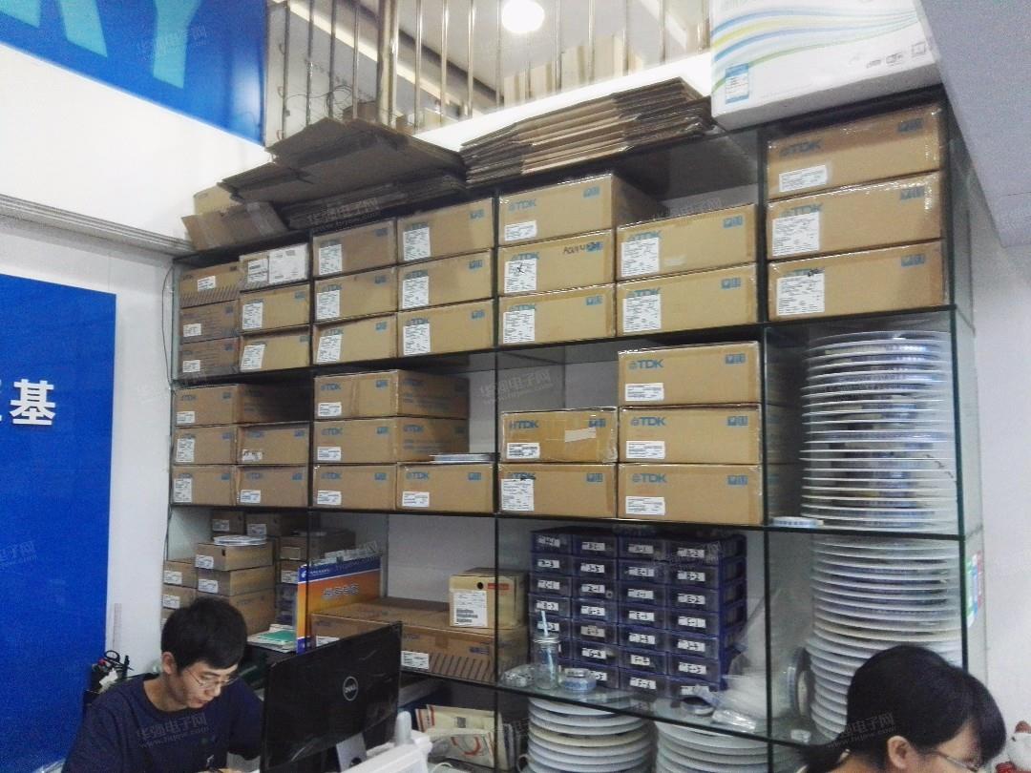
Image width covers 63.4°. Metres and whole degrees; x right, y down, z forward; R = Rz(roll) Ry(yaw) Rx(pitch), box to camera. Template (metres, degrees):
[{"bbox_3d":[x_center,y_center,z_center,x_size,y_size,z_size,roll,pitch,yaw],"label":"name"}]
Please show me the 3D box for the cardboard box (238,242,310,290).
[{"bbox_3d":[-0.731,-0.392,3.002,0.355,0.133,0.353,-3,-5,34],"label":"cardboard box"}]

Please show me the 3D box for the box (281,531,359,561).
[{"bbox_3d":[-0.692,0.562,2.932,0.185,0.084,0.188,-2,-5,27],"label":"box"}]

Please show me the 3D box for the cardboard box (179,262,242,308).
[{"bbox_3d":[-1.015,-0.358,3.200,0.346,0.137,0.353,-4,-6,34],"label":"cardboard box"}]

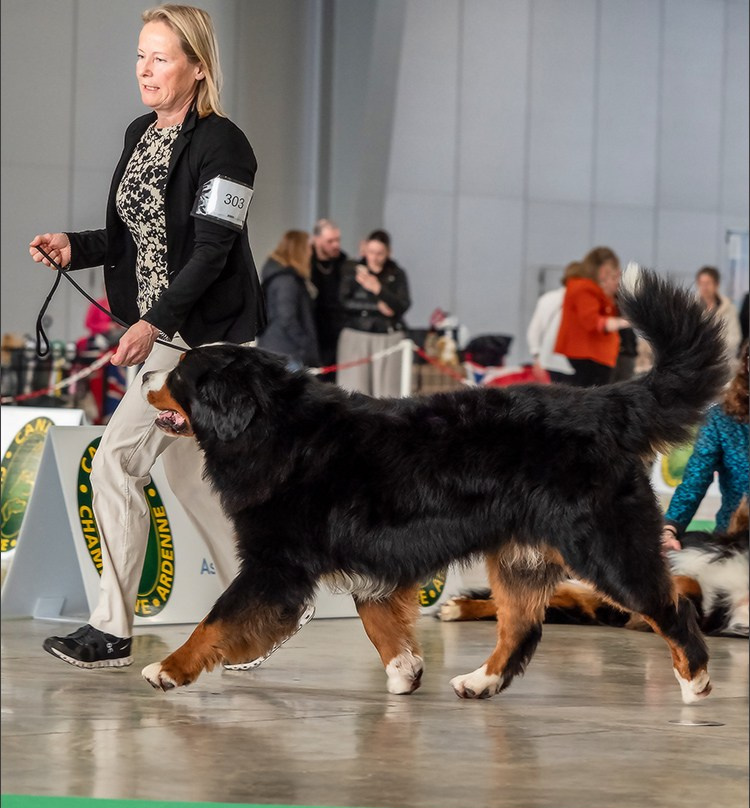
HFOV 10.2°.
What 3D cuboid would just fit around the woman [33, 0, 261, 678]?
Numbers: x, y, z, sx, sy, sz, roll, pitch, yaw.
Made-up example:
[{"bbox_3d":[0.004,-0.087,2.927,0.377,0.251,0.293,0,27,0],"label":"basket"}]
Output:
[{"bbox_3d":[-0.490,-0.162,10.150,0.740,1.600,0.540,1,1,-21],"label":"woman"}]

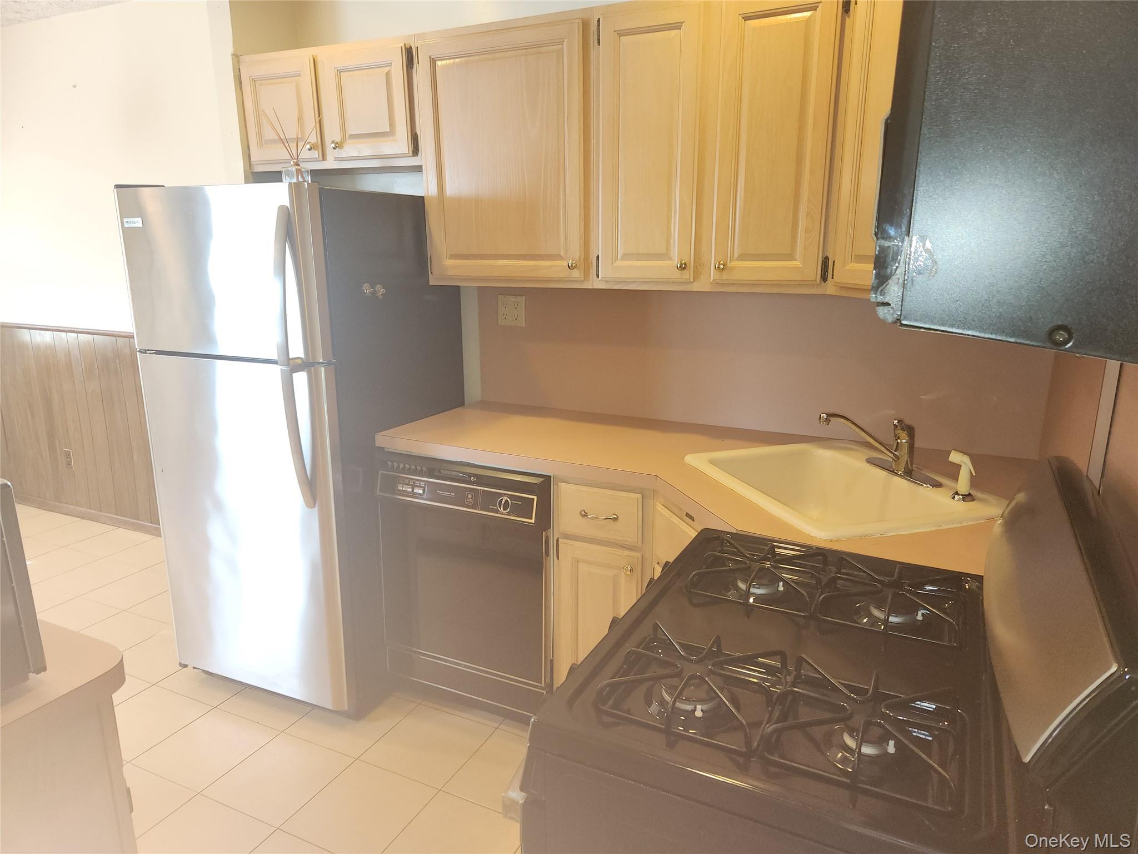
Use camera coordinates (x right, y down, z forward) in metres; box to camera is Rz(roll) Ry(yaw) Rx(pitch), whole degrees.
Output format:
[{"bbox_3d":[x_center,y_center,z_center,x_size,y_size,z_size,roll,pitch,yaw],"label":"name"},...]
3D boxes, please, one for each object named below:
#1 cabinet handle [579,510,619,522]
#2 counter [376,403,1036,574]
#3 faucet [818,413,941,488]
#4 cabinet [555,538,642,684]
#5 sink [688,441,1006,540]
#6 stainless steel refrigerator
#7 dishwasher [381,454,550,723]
[{"bbox_3d":[0.078,0.247,2.087,0.105,0.023,0.030,7,16,25],"label":"cabinet handle"},{"bbox_3d":[0.283,0.115,2.115,1.856,0.042,0.920,7,16,25],"label":"counter"},{"bbox_3d":[0.771,0.049,1.921,0.269,0.171,0.249,-4,15,-17],"label":"faucet"},{"bbox_3d":[0.187,0.562,2.419,0.284,0.587,0.497,7,16,25],"label":"cabinet"},{"bbox_3d":[0.695,0.222,1.943,0.562,0.189,0.637,-5,15,-19],"label":"sink"},{"bbox_3d":[-0.905,0.036,2.657,0.761,1.677,0.796,6,15,24],"label":"stainless steel refrigerator"},{"bbox_3d":[-0.201,0.449,2.623,0.607,0.846,0.597,7,16,25],"label":"dishwasher"}]

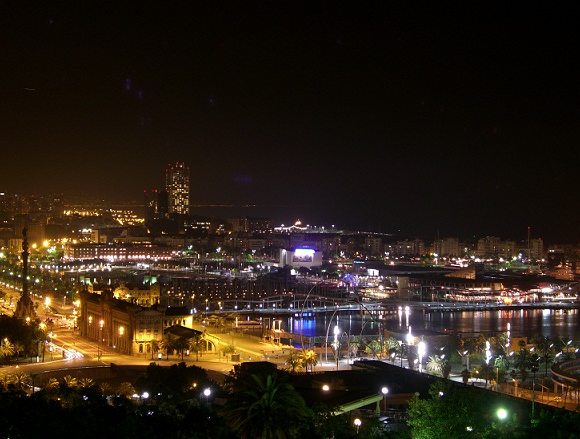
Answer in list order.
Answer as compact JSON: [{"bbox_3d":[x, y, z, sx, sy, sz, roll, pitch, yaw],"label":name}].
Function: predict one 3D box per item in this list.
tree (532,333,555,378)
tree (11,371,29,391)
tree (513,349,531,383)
[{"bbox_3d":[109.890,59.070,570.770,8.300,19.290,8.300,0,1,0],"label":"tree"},{"bbox_3d":[-108.180,64.990,526.660,6.800,8.800,6.800,0,1,0],"label":"tree"},{"bbox_3d":[97.360,61.720,553.770,7.000,14.510,7.000,0,1,0],"label":"tree"}]

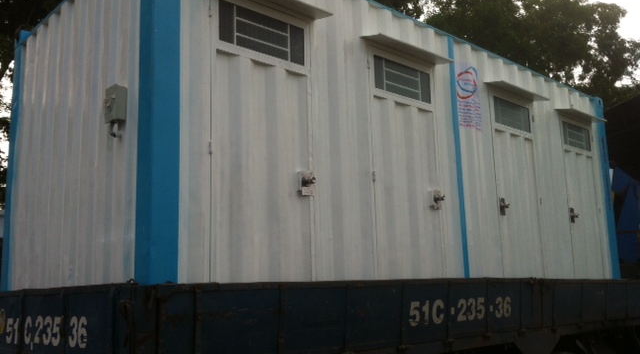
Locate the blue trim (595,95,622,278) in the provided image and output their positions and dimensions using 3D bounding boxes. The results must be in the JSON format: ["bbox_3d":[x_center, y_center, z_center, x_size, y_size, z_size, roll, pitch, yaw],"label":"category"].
[{"bbox_3d":[3.381,0.261,7.639,0.200,2.450,0.120,8,-15,-42],"label":"blue trim"}]

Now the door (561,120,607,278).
[{"bbox_3d":[2.891,0.310,7.109,0.750,1.940,0.065,8,-15,-42],"label":"door"}]

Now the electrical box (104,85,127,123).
[{"bbox_3d":[-1.228,-0.427,3.895,0.083,0.220,0.130,8,-15,-42],"label":"electrical box"}]

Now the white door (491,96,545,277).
[{"bbox_3d":[1.889,0.156,6.188,0.780,1.950,0.065,8,-15,-42],"label":"white door"}]

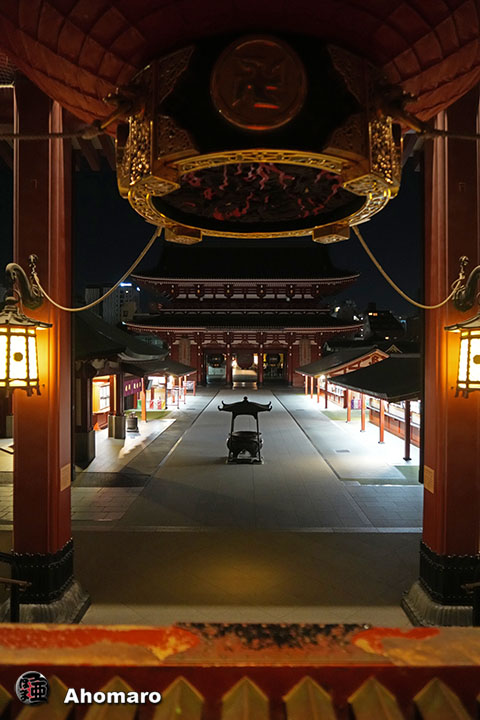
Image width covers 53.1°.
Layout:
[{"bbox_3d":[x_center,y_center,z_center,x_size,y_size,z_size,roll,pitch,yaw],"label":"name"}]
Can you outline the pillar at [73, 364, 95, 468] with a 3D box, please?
[{"bbox_3d":[-6.383,2.135,19.702,0.860,4.065,0.860,0,0,1],"label":"pillar"}]

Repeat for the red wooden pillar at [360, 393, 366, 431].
[{"bbox_3d":[7.153,2.961,27.755,0.210,2.346,0.210,0,0,1],"label":"red wooden pillar"}]

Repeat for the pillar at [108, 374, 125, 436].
[{"bbox_3d":[-6.567,2.305,25.585,0.840,3.677,0.840,0,0,1],"label":"pillar"}]

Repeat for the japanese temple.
[{"bbox_3d":[0.850,-7.650,71.500,31.000,22.600,17.000,0,0,1],"label":"japanese temple"}]

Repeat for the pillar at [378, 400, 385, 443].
[{"bbox_3d":[7.100,3.015,24.000,0.210,2.270,0.210,0,0,1],"label":"pillar"}]

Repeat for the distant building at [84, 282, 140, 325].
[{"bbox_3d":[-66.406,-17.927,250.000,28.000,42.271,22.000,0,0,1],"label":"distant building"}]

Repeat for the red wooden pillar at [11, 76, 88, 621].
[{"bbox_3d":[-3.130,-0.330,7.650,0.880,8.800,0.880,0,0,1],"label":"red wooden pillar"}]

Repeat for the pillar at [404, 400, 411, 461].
[{"bbox_3d":[7.250,3.050,20.750,0.200,2.570,0.200,0,0,1],"label":"pillar"}]

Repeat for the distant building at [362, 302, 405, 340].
[{"bbox_3d":[50.823,-8.057,170.000,15.000,23.198,14.000,0,0,1],"label":"distant building"}]

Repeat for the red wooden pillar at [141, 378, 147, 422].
[{"bbox_3d":[-6.368,2.671,31.776,0.260,2.893,0.260,0,0,1],"label":"red wooden pillar"}]

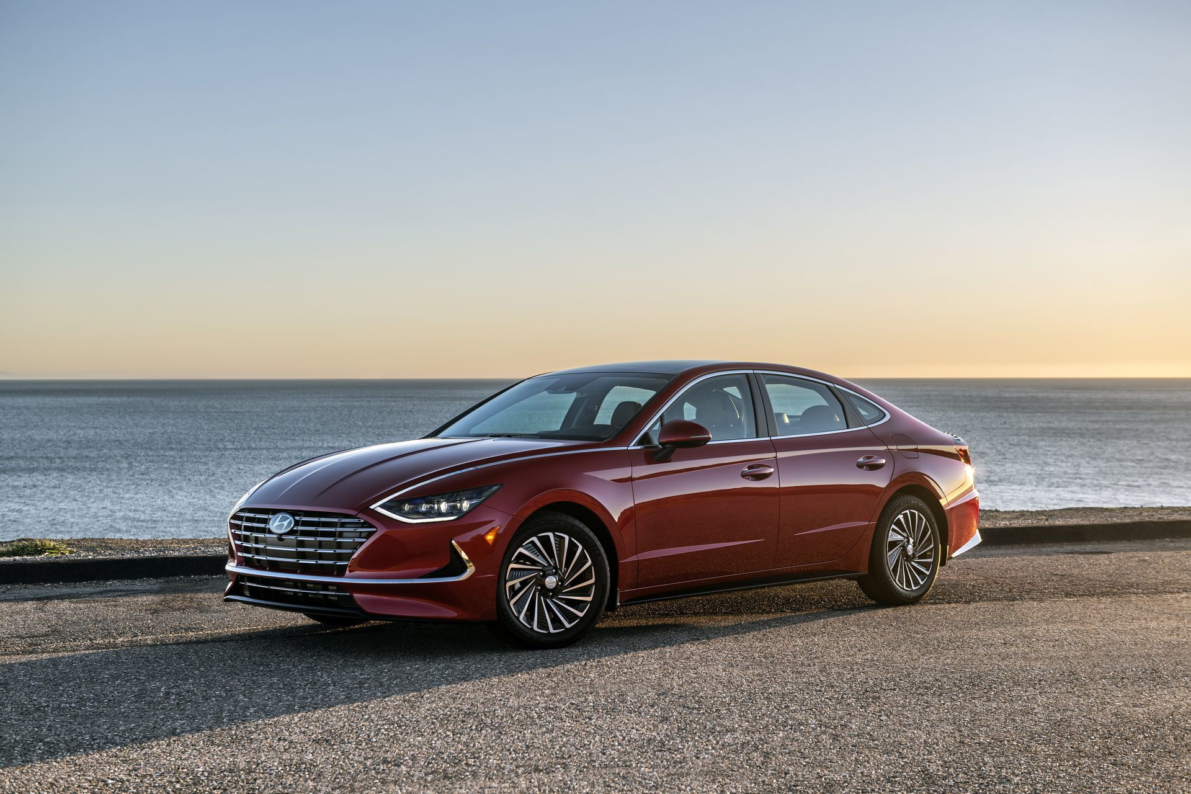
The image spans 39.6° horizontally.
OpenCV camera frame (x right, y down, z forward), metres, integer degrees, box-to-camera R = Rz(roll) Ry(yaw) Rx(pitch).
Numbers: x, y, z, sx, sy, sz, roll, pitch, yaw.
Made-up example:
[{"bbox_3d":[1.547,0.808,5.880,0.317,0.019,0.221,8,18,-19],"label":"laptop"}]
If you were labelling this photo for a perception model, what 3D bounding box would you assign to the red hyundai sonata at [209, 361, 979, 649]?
[{"bbox_3d":[0.262,0.513,9.450,4.900,1.445,1.870,0,-1,-44],"label":"red hyundai sonata"}]

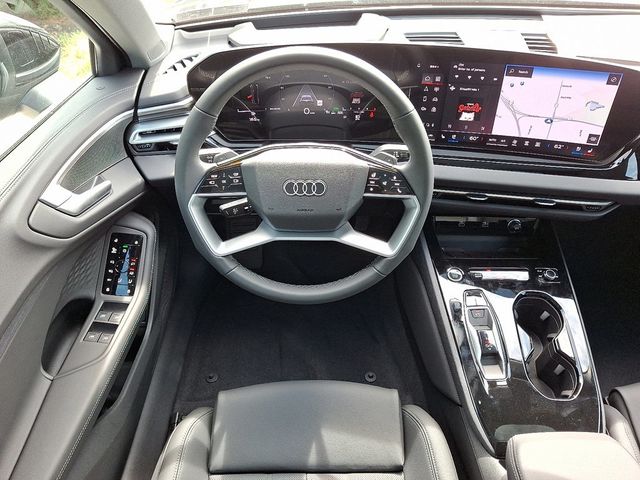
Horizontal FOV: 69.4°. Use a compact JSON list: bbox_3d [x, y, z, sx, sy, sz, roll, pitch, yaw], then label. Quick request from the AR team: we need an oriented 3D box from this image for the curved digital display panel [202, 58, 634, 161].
[{"bbox_3d":[0.148,-0.239,0.829,0.687,0.157,0.069,4,34,7],"label":"curved digital display panel"}]

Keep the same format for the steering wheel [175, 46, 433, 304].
[{"bbox_3d":[-0.022,-0.083,0.681,0.372,0.368,0.085,0,17,0],"label":"steering wheel"}]

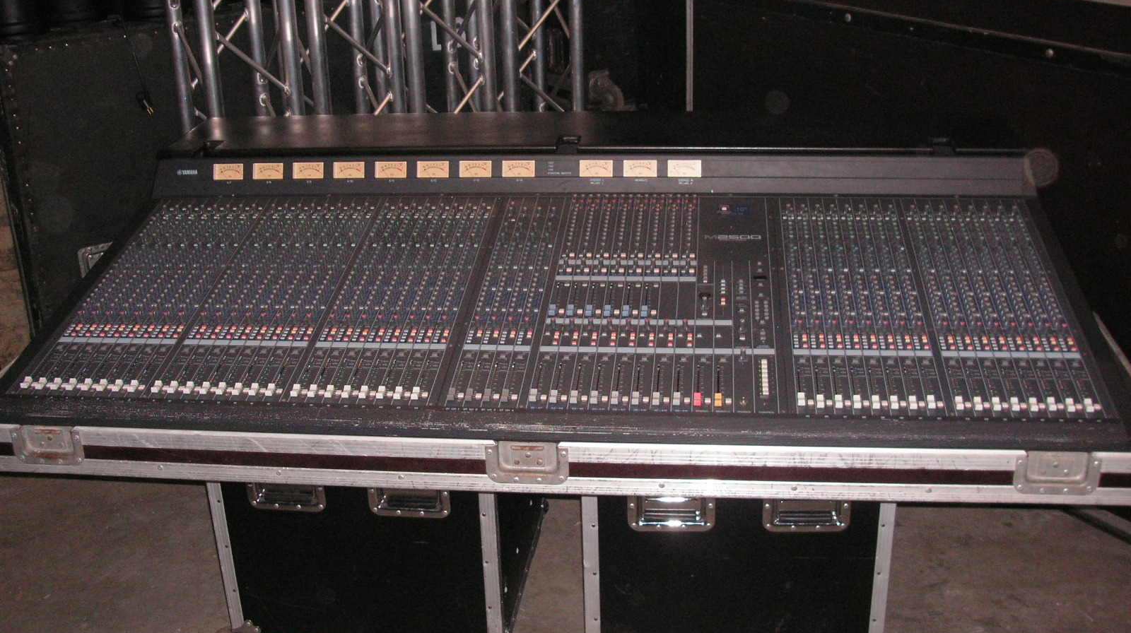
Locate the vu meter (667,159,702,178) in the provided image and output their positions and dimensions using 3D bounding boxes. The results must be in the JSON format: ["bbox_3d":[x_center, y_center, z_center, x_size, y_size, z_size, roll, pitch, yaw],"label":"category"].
[{"bbox_3d":[0.258,-0.317,2.671,0.072,0.037,0.020,1,3,7],"label":"vu meter"}]

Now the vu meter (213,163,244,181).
[{"bbox_3d":[-0.755,-0.325,2.795,0.072,0.037,0.020,1,3,7],"label":"vu meter"}]

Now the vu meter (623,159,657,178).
[{"bbox_3d":[0.163,-0.319,2.682,0.072,0.037,0.020,1,3,7],"label":"vu meter"}]

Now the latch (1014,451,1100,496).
[{"bbox_3d":[0.659,0.208,1.668,0.114,0.064,0.018,1,22,7],"label":"latch"}]

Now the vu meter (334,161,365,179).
[{"bbox_3d":[-0.478,-0.324,2.759,0.072,0.037,0.020,1,3,7],"label":"vu meter"}]

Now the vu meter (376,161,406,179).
[{"bbox_3d":[-0.384,-0.324,2.748,0.072,0.037,0.020,1,3,7],"label":"vu meter"}]

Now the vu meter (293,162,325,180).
[{"bbox_3d":[-0.569,-0.323,2.751,0.071,0.038,0.015,1,1,7],"label":"vu meter"}]

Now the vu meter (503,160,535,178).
[{"bbox_3d":[-0.101,-0.320,2.695,0.071,0.038,0.015,1,1,7],"label":"vu meter"}]

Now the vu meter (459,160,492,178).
[{"bbox_3d":[-0.195,-0.323,2.725,0.072,0.037,0.020,1,3,7],"label":"vu meter"}]

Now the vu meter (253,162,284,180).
[{"bbox_3d":[-0.661,-0.323,2.762,0.071,0.038,0.015,1,1,7],"label":"vu meter"}]

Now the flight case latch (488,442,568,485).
[{"bbox_3d":[-0.052,0.204,1.755,0.114,0.064,0.018,1,22,7],"label":"flight case latch"}]

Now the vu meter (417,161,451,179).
[{"bbox_3d":[-0.289,-0.323,2.736,0.072,0.037,0.020,1,3,7],"label":"vu meter"}]

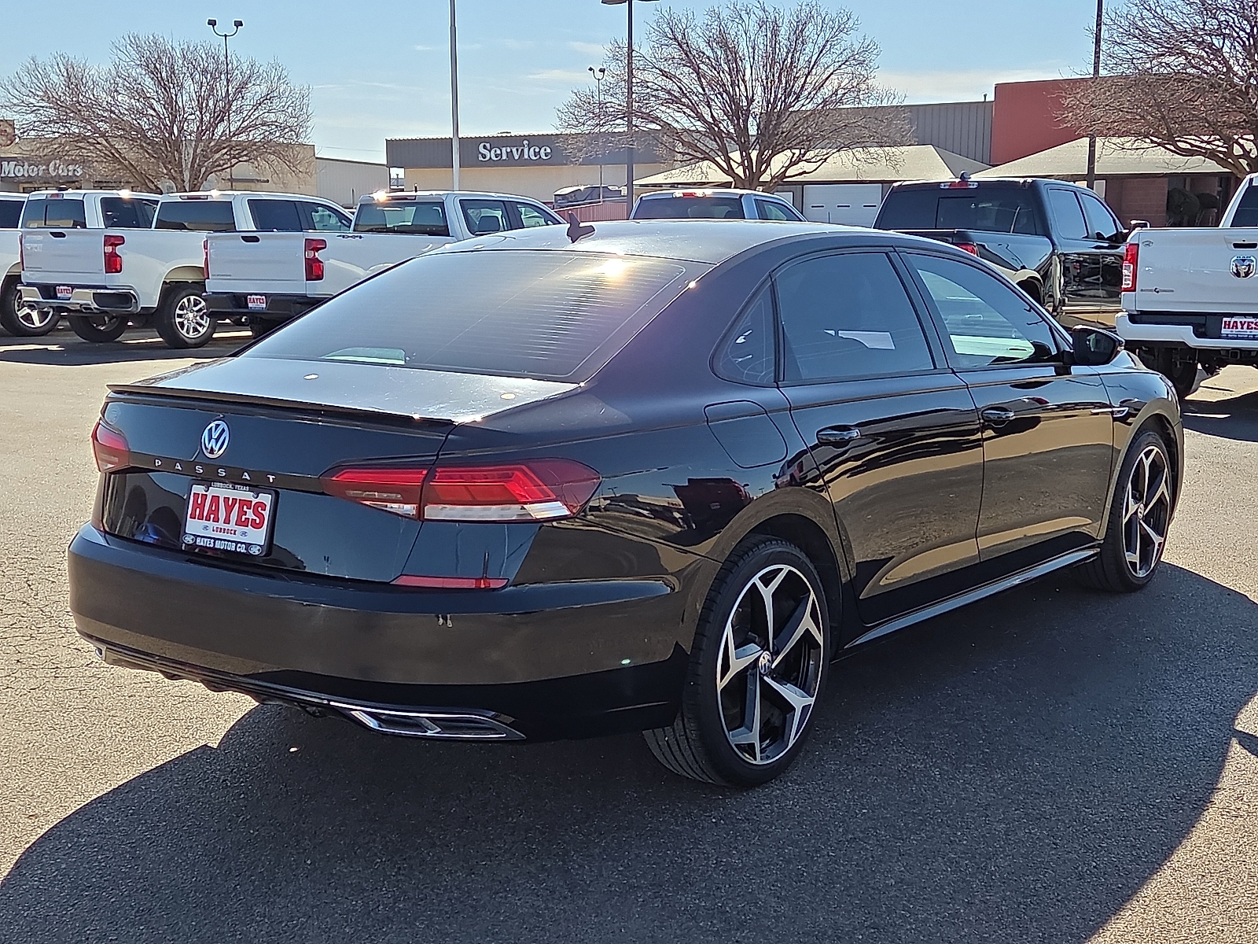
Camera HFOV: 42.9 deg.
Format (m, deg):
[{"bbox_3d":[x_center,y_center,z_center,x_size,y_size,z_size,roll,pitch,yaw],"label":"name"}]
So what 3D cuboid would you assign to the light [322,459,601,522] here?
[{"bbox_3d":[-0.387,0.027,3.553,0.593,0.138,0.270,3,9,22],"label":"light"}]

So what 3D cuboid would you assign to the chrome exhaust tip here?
[{"bbox_3d":[-0.456,0.559,3.594,0.460,0.068,0.090,3,9,22],"label":"chrome exhaust tip"}]

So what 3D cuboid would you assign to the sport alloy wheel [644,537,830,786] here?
[{"bbox_3d":[0.286,0.491,4.249,0.240,0.665,0.665,6,10,37],"label":"sport alloy wheel"}]

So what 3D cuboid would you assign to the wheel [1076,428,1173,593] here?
[{"bbox_3d":[1.978,0.148,6.458,0.240,0.665,0.665,6,10,37],"label":"wheel"}]

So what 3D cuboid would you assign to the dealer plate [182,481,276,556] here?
[{"bbox_3d":[-0.961,0.113,3.824,0.312,0.165,0.020,6,-3,37],"label":"dealer plate"}]

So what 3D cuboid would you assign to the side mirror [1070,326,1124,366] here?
[{"bbox_3d":[1.667,-0.451,5.672,0.205,0.143,0.135,6,10,37],"label":"side mirror"}]

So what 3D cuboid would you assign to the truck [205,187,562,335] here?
[{"bbox_3d":[-2.044,-2.336,18.721,2.060,1.920,5.885,6,11,40],"label":"truck"}]

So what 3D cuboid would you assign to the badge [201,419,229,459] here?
[{"bbox_3d":[-0.977,-0.077,3.778,0.096,0.096,0.015,6,-5,37],"label":"badge"}]

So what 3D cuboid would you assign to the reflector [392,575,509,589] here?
[{"bbox_3d":[-0.396,0.244,3.530,0.275,0.030,0.045,2,9,17],"label":"reflector"}]

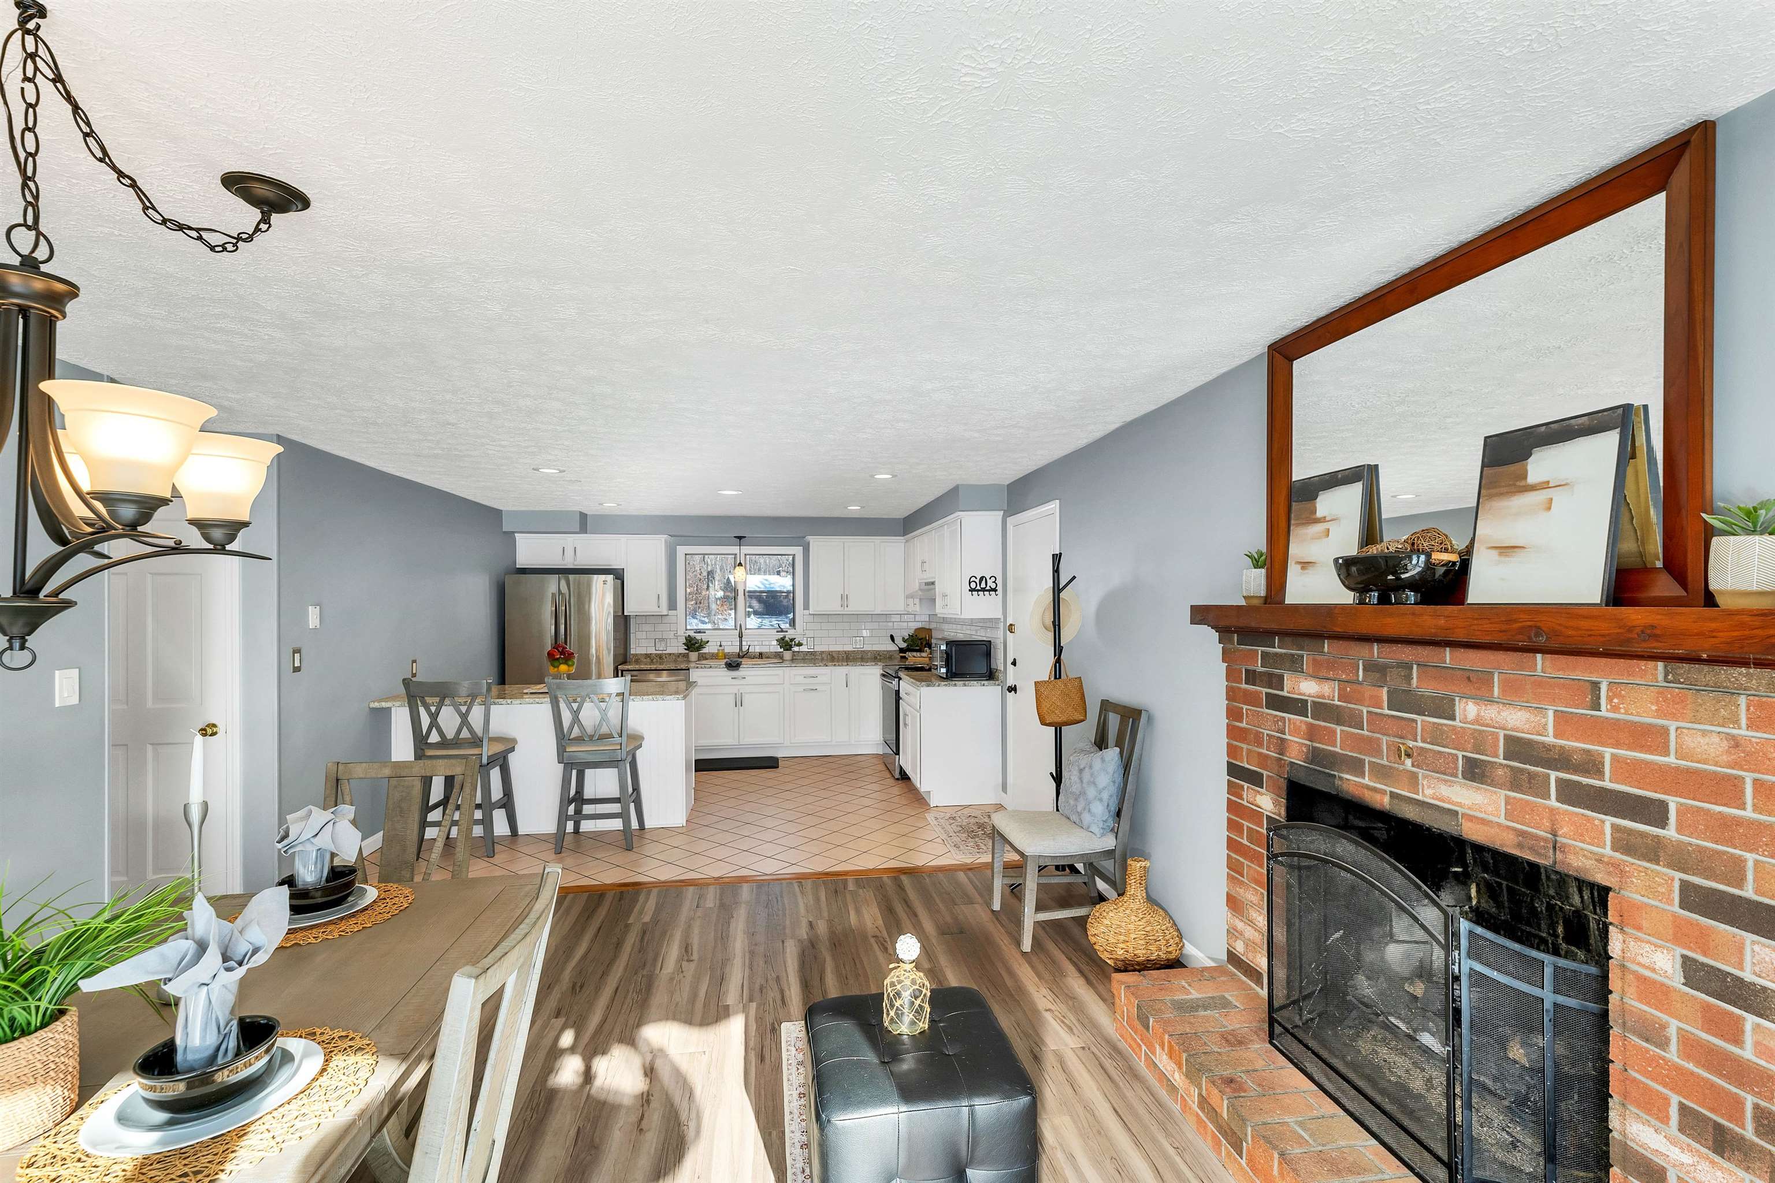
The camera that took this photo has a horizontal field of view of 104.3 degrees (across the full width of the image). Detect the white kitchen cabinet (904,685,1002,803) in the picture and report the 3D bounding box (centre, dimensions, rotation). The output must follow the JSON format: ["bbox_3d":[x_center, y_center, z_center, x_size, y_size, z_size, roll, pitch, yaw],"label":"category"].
[{"bbox_3d":[0.493,1.167,5.596,0.620,0.910,0.800,0,-1,-9],"label":"white kitchen cabinet"}]

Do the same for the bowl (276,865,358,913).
[{"bbox_3d":[-1.440,0.755,1.747,0.160,0.065,0.160,0,-1,0],"label":"bowl"}]

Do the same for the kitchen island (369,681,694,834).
[{"bbox_3d":[-2.269,1.134,4.602,1.865,0.914,0.740,0,-1,-9],"label":"kitchen island"}]

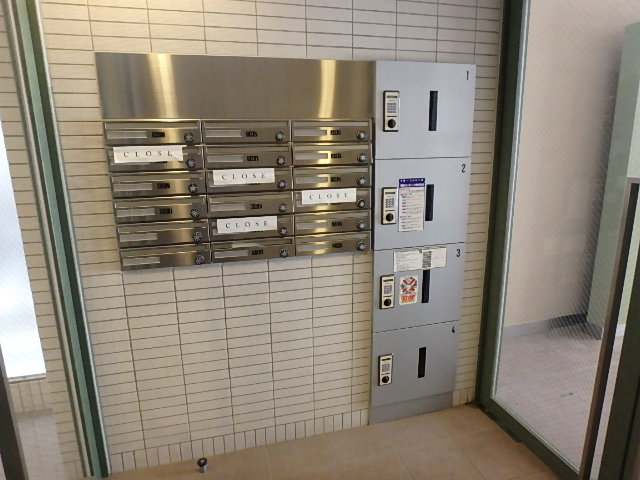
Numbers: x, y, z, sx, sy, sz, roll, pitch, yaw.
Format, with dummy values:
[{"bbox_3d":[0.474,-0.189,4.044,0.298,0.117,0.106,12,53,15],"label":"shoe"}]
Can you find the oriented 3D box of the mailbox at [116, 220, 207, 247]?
[{"bbox_3d":[-0.640,-0.032,1.611,0.349,0.101,0.050,-4,13,-14],"label":"mailbox"}]

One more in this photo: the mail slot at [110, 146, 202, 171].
[{"bbox_3d":[-0.642,-0.326,1.548,0.350,0.097,0.050,-4,13,-14],"label":"mail slot"}]

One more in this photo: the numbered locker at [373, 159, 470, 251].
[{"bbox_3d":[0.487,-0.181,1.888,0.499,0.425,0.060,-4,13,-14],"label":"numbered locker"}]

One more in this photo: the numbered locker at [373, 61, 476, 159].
[{"bbox_3d":[0.476,-0.590,1.797,0.495,0.410,0.060,-4,13,-14],"label":"numbered locker"}]

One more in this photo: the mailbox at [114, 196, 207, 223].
[{"bbox_3d":[-0.641,-0.131,1.590,0.349,0.098,0.050,-4,13,-14],"label":"mailbox"}]

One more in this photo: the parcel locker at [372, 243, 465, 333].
[{"bbox_3d":[0.492,0.234,1.978,0.494,0.420,0.060,-4,13,-14],"label":"parcel locker"}]

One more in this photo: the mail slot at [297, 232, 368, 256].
[{"bbox_3d":[0.059,0.015,1.809,0.360,0.093,0.050,-4,13,-14],"label":"mail slot"}]

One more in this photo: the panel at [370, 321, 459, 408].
[{"bbox_3d":[0.494,0.644,2.067,0.485,0.418,0.060,-4,13,-14],"label":"panel"}]

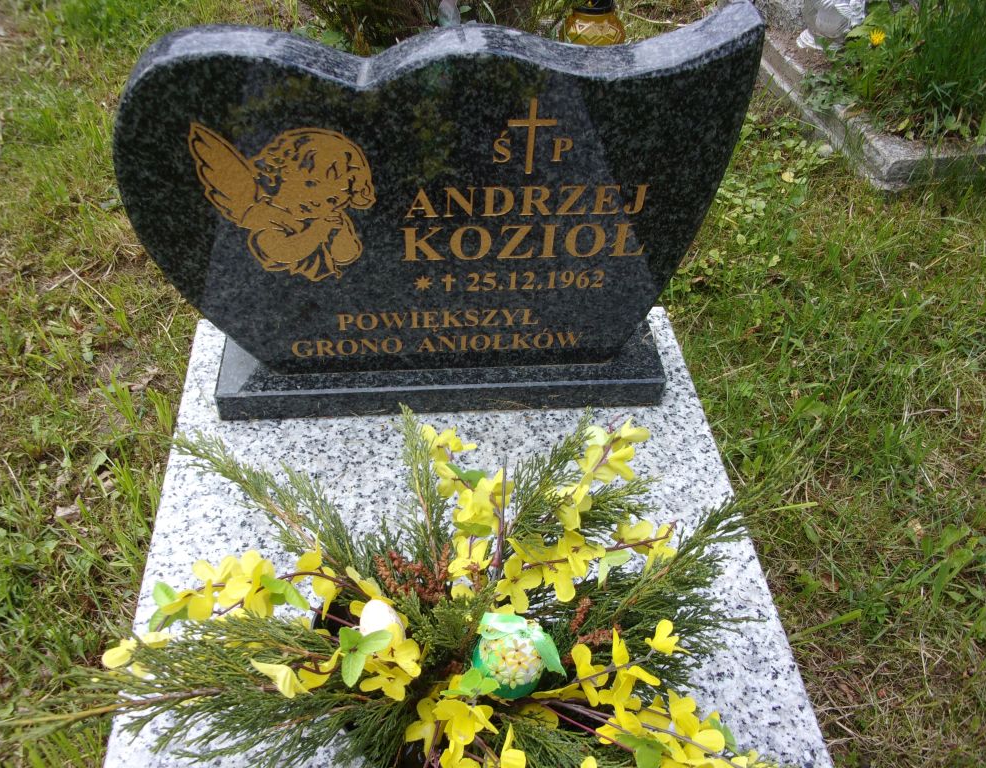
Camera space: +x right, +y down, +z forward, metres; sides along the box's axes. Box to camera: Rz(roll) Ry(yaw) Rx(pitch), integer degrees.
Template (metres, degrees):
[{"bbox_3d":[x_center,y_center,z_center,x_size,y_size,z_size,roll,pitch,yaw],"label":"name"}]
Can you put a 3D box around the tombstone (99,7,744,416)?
[{"bbox_3d":[-0.061,-0.169,0.881,0.577,0.456,0.127,-2,46,-6],"label":"tombstone"}]

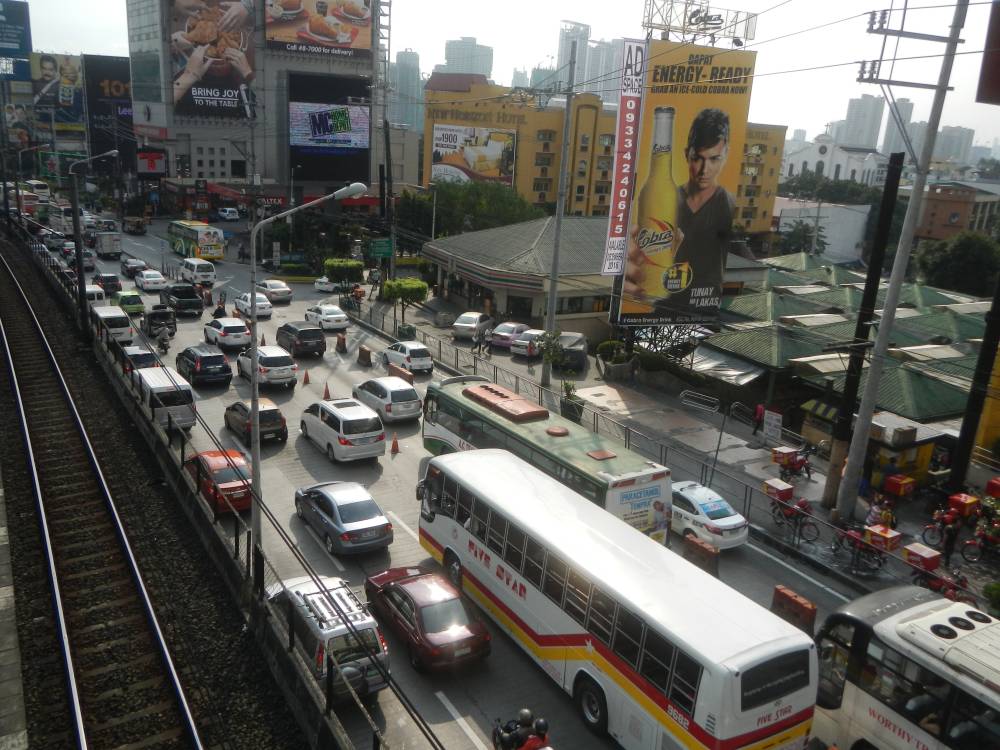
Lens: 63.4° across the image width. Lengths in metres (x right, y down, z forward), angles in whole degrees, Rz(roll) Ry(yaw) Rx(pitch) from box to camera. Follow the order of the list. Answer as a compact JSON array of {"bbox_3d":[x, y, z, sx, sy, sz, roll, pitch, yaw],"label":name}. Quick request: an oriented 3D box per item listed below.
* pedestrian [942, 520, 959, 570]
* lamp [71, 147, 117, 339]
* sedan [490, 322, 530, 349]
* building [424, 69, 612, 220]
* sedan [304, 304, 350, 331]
[{"bbox_3d":[13.476,5.047,24.246,0.500,1.630,0.330,8,15,19],"label":"pedestrian"},{"bbox_3d":[-18.877,-6.242,38.135,1.850,8.250,0.400,-6,17,-32],"label":"lamp"},{"bbox_3d":[1.102,-2.669,53.793,1.701,1.472,4.357,10,16,26],"label":"sedan"},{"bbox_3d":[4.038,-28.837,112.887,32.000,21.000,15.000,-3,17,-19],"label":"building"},{"bbox_3d":[-12.689,-4.363,59.015,1.710,1.470,4.400,-10,20,-37],"label":"sedan"}]

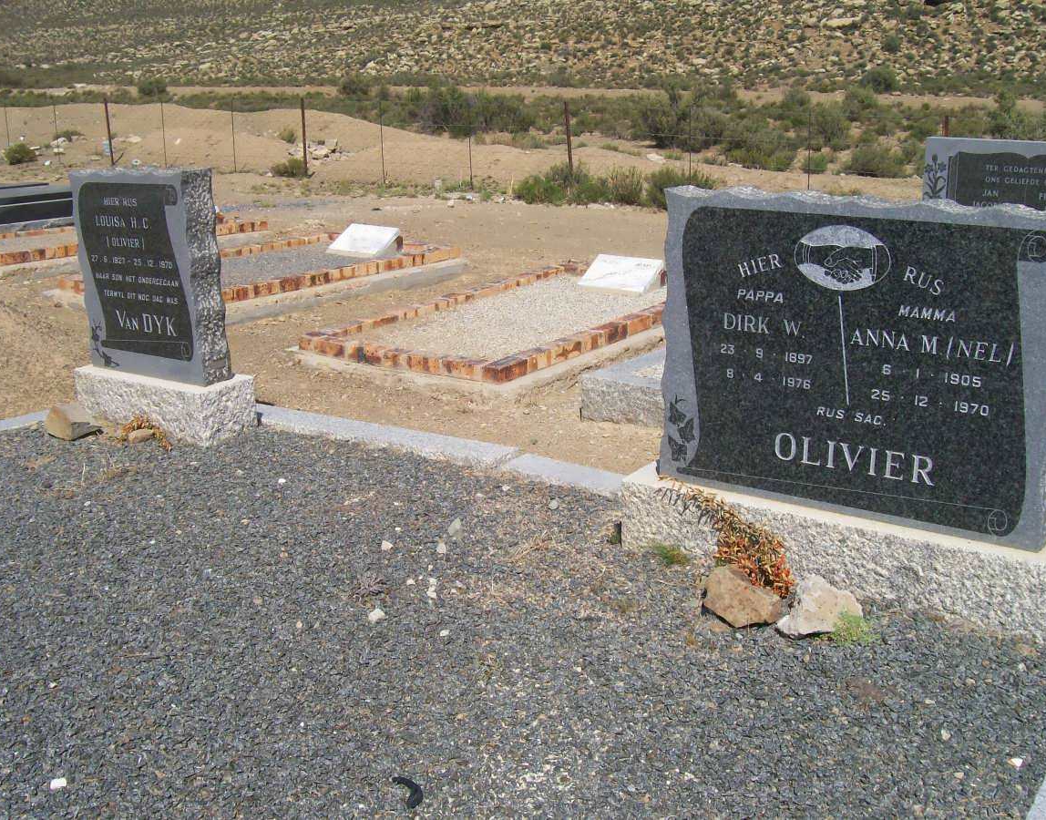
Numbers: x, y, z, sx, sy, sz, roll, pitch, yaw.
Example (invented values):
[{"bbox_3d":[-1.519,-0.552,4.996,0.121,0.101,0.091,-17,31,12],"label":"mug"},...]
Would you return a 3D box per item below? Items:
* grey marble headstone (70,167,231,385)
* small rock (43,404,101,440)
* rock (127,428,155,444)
[{"bbox_3d":[-1.441,-0.528,4.404,0.610,0.795,0.140,8,19,28],"label":"grey marble headstone"},{"bbox_3d":[-1.757,0.042,4.426,0.180,0.100,0.140,10,20,33],"label":"small rock"},{"bbox_3d":[-1.455,0.094,4.324,0.105,0.050,0.070,-6,17,-19],"label":"rock"}]

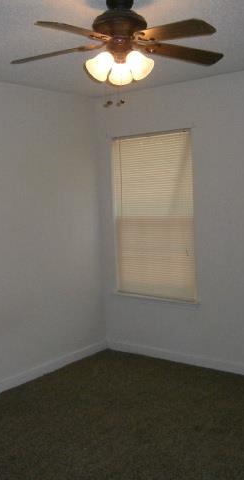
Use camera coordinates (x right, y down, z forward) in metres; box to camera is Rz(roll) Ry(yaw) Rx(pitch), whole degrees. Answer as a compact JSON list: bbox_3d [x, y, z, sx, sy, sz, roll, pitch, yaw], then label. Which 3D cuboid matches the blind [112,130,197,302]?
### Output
[{"bbox_3d":[0.279,-0.203,4.400,0.883,1.505,0.100,2,7,36],"label":"blind"}]

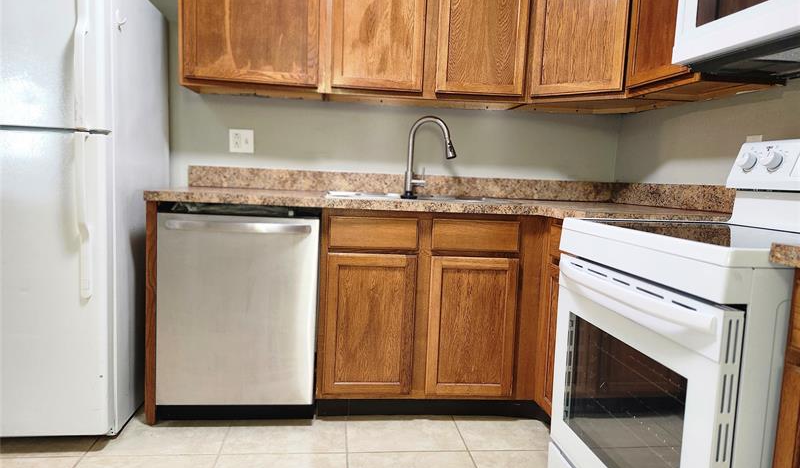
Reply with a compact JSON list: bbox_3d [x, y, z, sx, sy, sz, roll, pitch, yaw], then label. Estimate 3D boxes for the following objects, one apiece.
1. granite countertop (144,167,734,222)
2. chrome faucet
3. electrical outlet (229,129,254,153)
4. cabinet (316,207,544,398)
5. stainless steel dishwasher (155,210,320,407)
[{"bbox_3d":[0.116,-0.179,2.246,2.177,0.148,0.960,2,6,-6],"label":"granite countertop"},{"bbox_3d":[0.148,-0.371,2.581,0.261,0.395,0.073,4,6,14],"label":"chrome faucet"},{"bbox_3d":[-0.773,-0.453,2.602,0.115,0.113,0.012,2,6,-6],"label":"electrical outlet"},{"bbox_3d":[0.099,0.278,2.459,0.923,0.803,0.628,2,6,-6],"label":"cabinet"},{"bbox_3d":[-0.658,0.285,2.333,0.600,0.780,0.620,2,6,-6],"label":"stainless steel dishwasher"}]

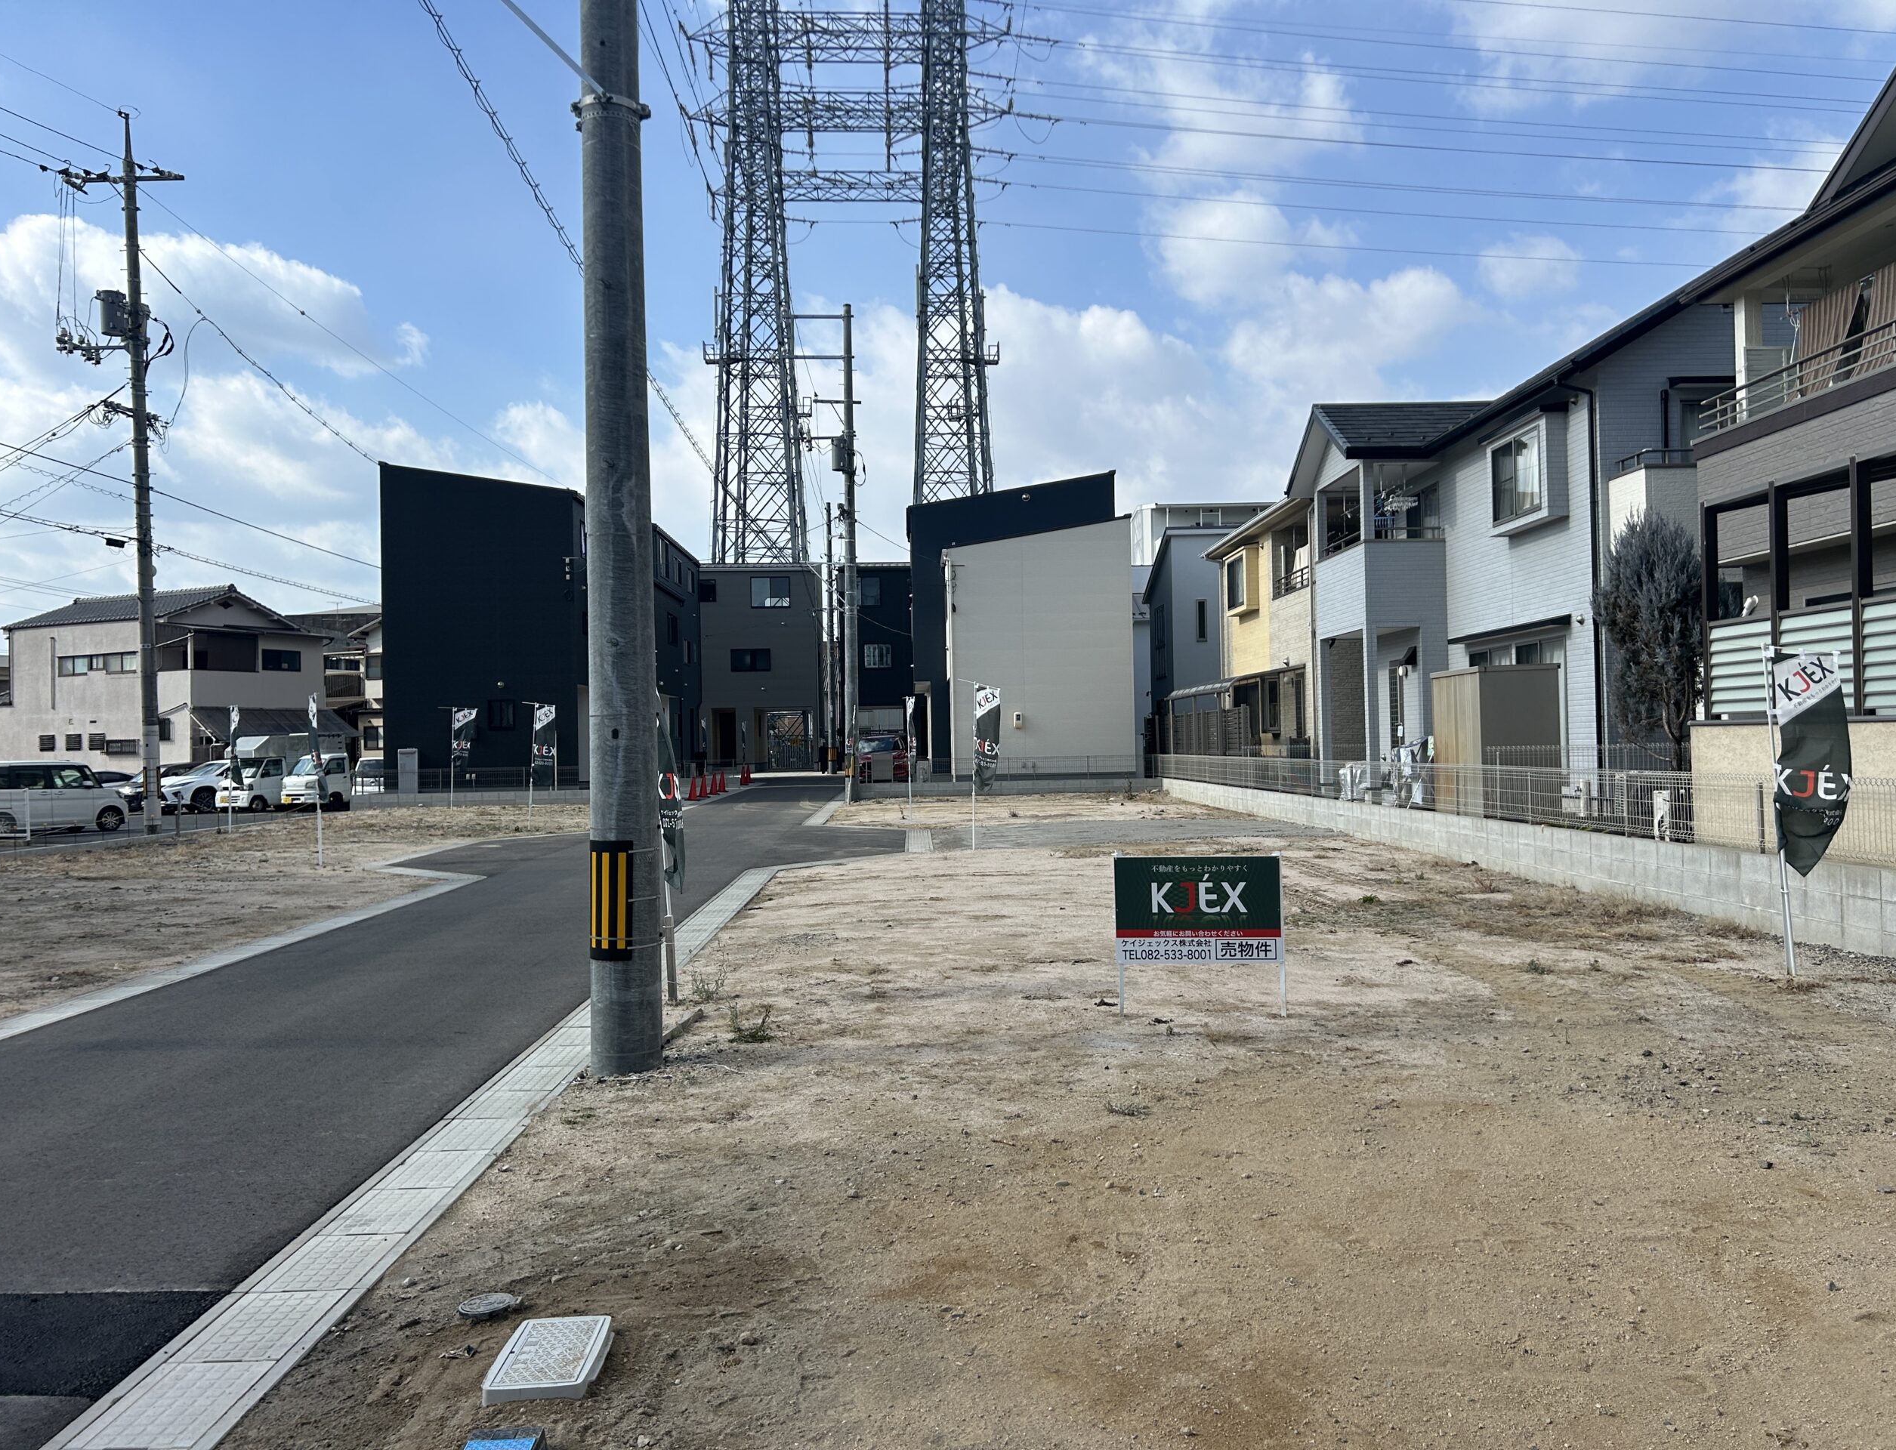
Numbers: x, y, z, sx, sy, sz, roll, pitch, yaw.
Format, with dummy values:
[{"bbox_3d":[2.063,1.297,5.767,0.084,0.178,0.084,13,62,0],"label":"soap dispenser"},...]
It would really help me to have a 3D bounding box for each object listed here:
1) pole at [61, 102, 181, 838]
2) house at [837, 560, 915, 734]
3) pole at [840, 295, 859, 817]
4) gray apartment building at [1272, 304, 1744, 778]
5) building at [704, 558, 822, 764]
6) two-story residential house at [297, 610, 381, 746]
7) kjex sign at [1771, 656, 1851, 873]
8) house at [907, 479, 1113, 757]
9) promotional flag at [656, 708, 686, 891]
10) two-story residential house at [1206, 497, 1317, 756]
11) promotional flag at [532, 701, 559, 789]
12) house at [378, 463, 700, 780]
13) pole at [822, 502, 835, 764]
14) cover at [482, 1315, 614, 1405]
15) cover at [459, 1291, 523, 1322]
[{"bbox_3d":[-16.866,-5.164,30.000,2.400,14.800,1.200,-2,-1,0],"label":"pole"},{"bbox_3d":[-2.073,-2.550,64.349,5.300,9.100,7.200,-1,-1,-2],"label":"house"},{"bbox_3d":[-2.506,-4.401,37.070,0.320,12.750,0.320,-1,-1,-2],"label":"pole"},{"bbox_3d":[10.847,-2.445,21.836,8.000,7.400,11.300,-1,-1,-2],"label":"gray apartment building"},{"bbox_3d":[-8.474,-2.434,64.850,5.800,9.100,7.800,-1,-1,-2],"label":"building"},{"bbox_3d":[-24.200,-0.846,61.500,9.000,7.800,8.500,-1,-1,24],"label":"two-story residential house"},{"bbox_3d":[5.286,0.236,8.900,0.500,1.400,0.150,-1,-1,14],"label":"kjex sign"},{"bbox_3d":[1.976,-2.910,48.350,6.200,9.700,7.500,-1,-1,-2],"label":"house"},{"bbox_3d":[-1.756,0.319,9.150,0.130,1.550,0.480,-2,-1,-32],"label":"promotional flag"},{"bbox_3d":[10.250,-2.149,33.034,7.200,7.200,9.000,-1,-1,-2],"label":"two-story residential house"},{"bbox_3d":[-7.845,0.397,28.300,0.500,1.630,0.150,-1,-1,27],"label":"promotional flag"},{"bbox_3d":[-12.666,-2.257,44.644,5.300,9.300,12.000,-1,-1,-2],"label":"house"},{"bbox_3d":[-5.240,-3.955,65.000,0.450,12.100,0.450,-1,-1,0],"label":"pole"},{"bbox_3d":[-1.022,1.621,3.720,0.245,0.055,0.425,-1,-1,-4],"label":"cover"},{"bbox_3d":[-1.313,1.682,4.173,0.185,0.035,0.185,-1,-1,-2],"label":"cover"}]

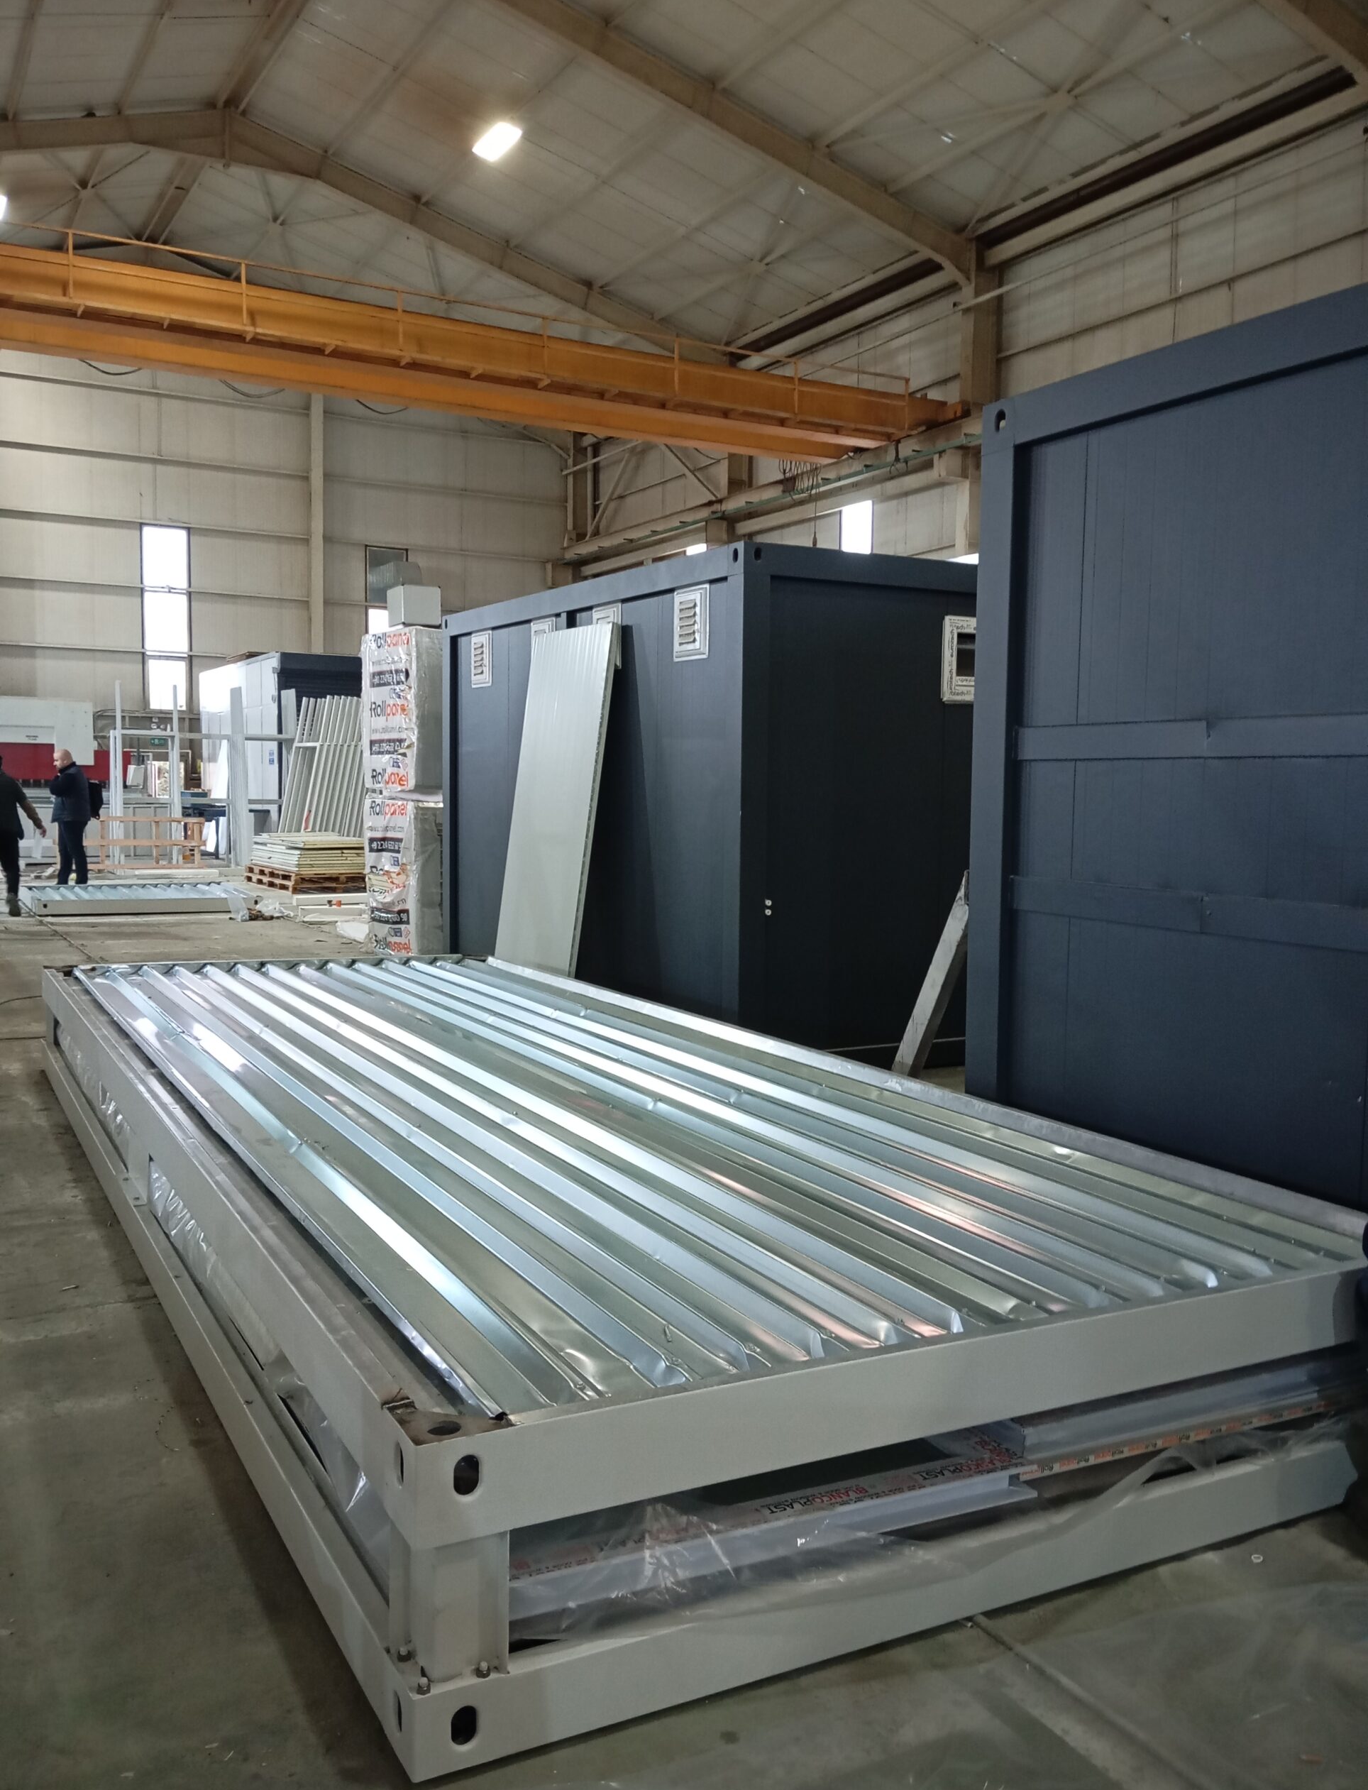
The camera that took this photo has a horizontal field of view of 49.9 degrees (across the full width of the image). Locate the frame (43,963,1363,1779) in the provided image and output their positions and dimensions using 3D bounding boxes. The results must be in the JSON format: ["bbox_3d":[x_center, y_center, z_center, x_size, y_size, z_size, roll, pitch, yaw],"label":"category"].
[{"bbox_3d":[-0.760,0.838,5.411,2.410,0.534,6.031,-1,5,-28],"label":"frame"}]

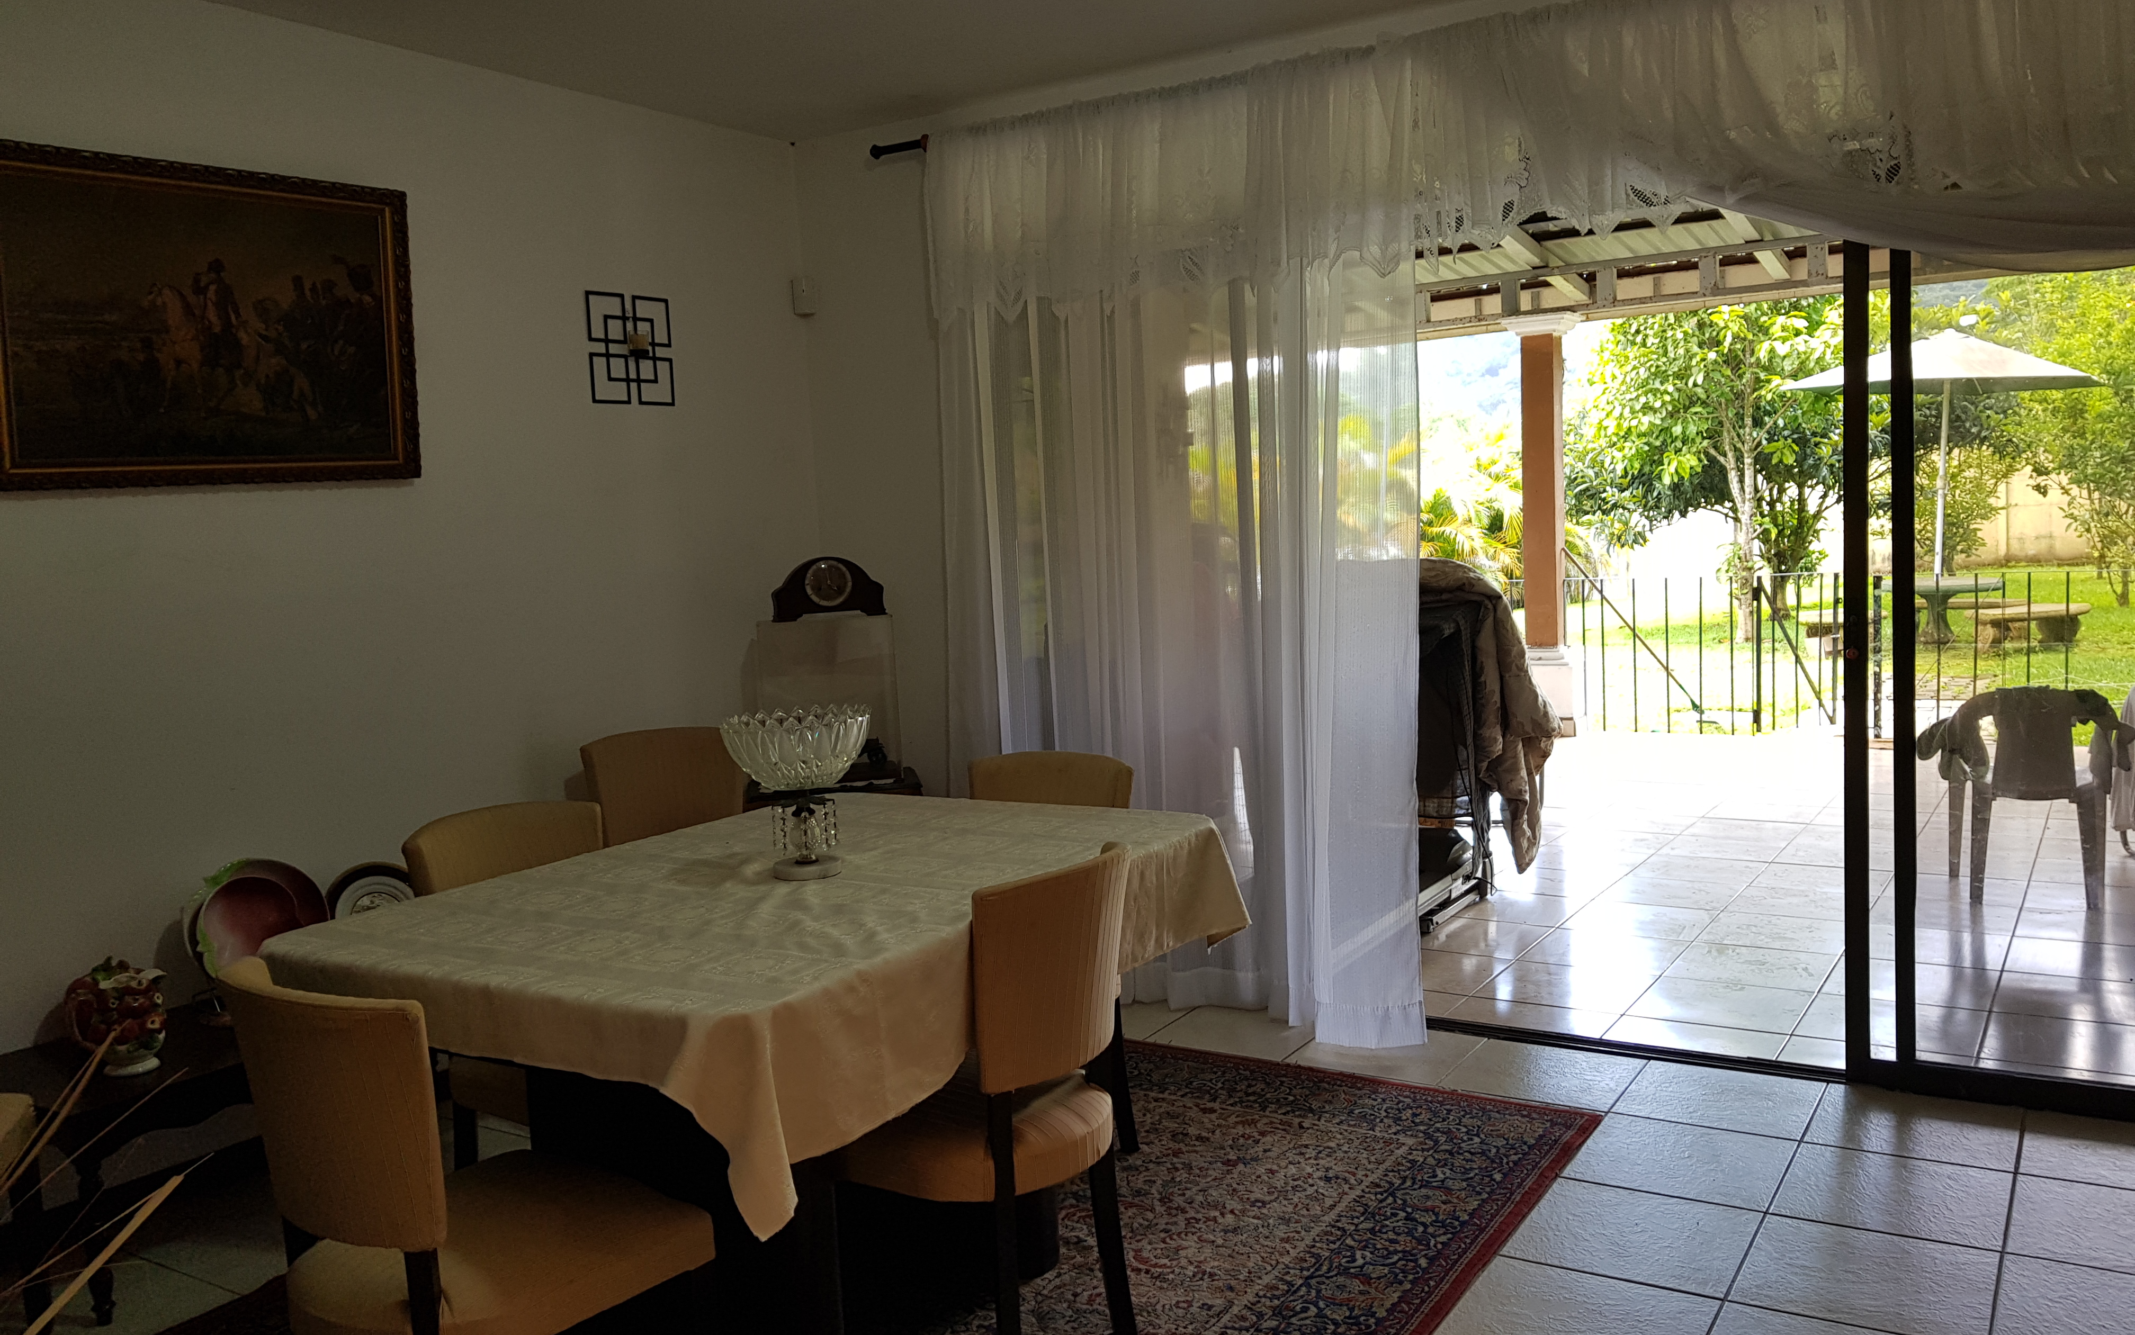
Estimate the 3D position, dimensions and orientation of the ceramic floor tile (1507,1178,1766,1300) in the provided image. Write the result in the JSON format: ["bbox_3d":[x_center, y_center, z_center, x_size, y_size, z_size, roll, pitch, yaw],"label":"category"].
[{"bbox_3d":[1.105,1.105,3.128,0.403,0.010,0.403,0,6,34],"label":"ceramic floor tile"}]

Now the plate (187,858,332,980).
[{"bbox_3d":[-1.787,0.583,3.556,0.322,0.322,0.080,-8,-7,-45],"label":"plate"}]

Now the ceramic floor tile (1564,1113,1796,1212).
[{"bbox_3d":[1.330,1.065,3.468,0.403,0.010,0.403,0,6,34],"label":"ceramic floor tile"}]

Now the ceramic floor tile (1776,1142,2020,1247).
[{"bbox_3d":[1.672,1.066,3.242,0.403,0.010,0.403,0,6,34],"label":"ceramic floor tile"}]

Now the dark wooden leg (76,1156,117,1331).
[{"bbox_3d":[-1.823,1.081,3.006,0.052,0.322,0.052,0,6,33],"label":"dark wooden leg"}]

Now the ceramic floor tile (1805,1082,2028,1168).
[{"bbox_3d":[1.897,1.027,3.582,0.403,0.010,0.403,0,6,34],"label":"ceramic floor tile"}]

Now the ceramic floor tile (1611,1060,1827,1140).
[{"bbox_3d":[1.556,1.026,3.809,0.403,0.010,0.403,0,6,34],"label":"ceramic floor tile"}]

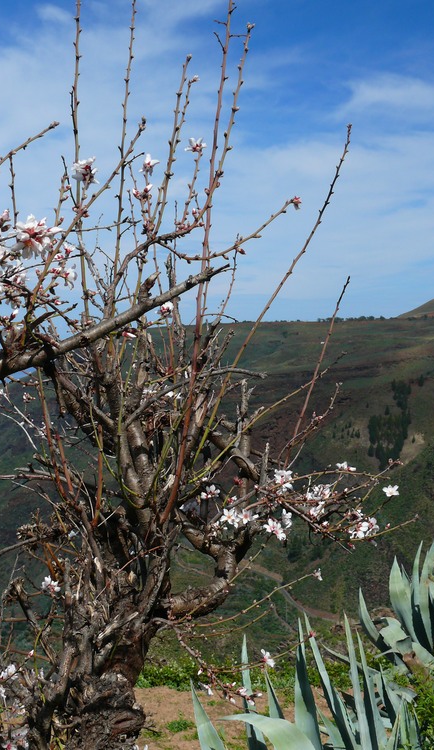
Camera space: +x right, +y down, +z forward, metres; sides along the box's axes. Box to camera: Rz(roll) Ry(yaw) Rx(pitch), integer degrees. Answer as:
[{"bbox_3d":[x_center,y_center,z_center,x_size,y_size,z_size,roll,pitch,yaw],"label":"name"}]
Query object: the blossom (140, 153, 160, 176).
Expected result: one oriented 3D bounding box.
[{"bbox_3d":[-0.125,-0.397,2.450,0.037,0.044,0.036,0,1,-6],"label":"blossom"}]

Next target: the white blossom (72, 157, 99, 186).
[{"bbox_3d":[-0.233,-0.358,2.300,0.045,0.056,0.043,0,1,17],"label":"white blossom"}]

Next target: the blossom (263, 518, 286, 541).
[{"bbox_3d":[0.115,0.307,2.600,0.047,0.047,0.036,0,1,0],"label":"blossom"}]

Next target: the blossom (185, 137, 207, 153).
[{"bbox_3d":[-0.041,-0.434,2.450,0.041,0.030,0.037,0,1,0],"label":"blossom"}]

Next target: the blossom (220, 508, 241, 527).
[{"bbox_3d":[0.028,0.291,2.650,0.040,0.036,0.030,0,1,6],"label":"blossom"}]

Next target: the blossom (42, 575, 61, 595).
[{"bbox_3d":[-0.327,0.411,2.550,0.038,0.038,0.035,0,1,0],"label":"blossom"}]

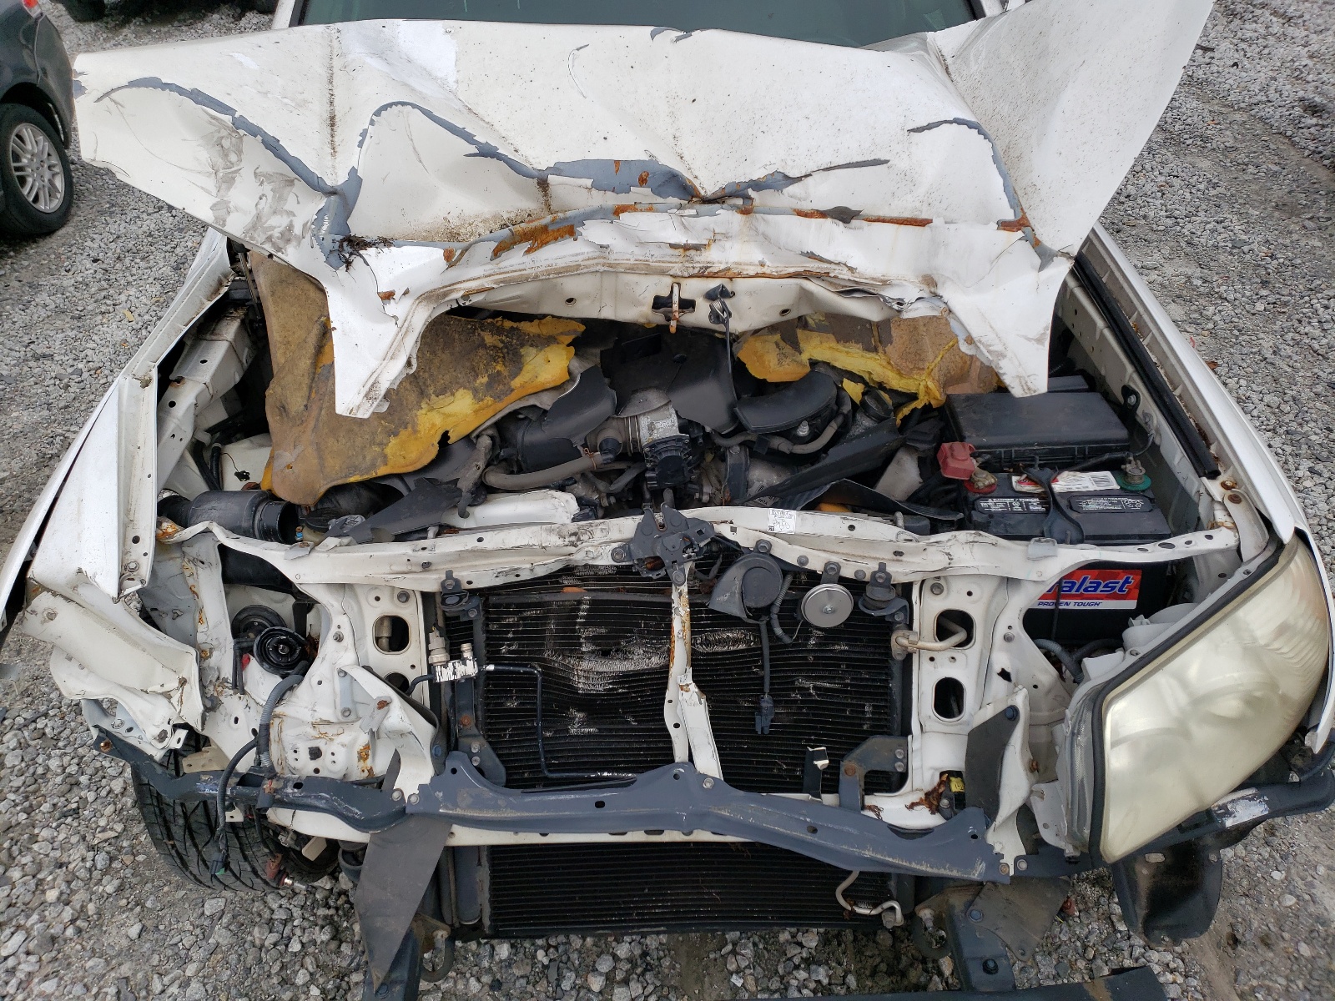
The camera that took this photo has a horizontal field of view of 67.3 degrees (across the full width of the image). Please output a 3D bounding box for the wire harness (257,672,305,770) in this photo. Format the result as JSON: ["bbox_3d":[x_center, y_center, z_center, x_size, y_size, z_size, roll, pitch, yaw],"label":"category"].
[{"bbox_3d":[-0.543,0.313,1.411,0.059,0.129,0.059,-2,35,0],"label":"wire harness"}]

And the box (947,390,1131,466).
[{"bbox_3d":[0.623,-0.105,1.716,0.262,0.094,0.168,0,35,3],"label":"box"}]

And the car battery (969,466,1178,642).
[{"bbox_3d":[0.605,0.090,1.569,0.267,0.210,0.171,-1,33,10],"label":"car battery"}]

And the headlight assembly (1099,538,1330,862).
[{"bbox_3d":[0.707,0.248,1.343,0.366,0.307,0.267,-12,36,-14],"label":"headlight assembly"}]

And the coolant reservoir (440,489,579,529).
[{"bbox_3d":[-0.238,0.055,1.576,0.218,0.129,0.109,-2,35,0],"label":"coolant reservoir"}]

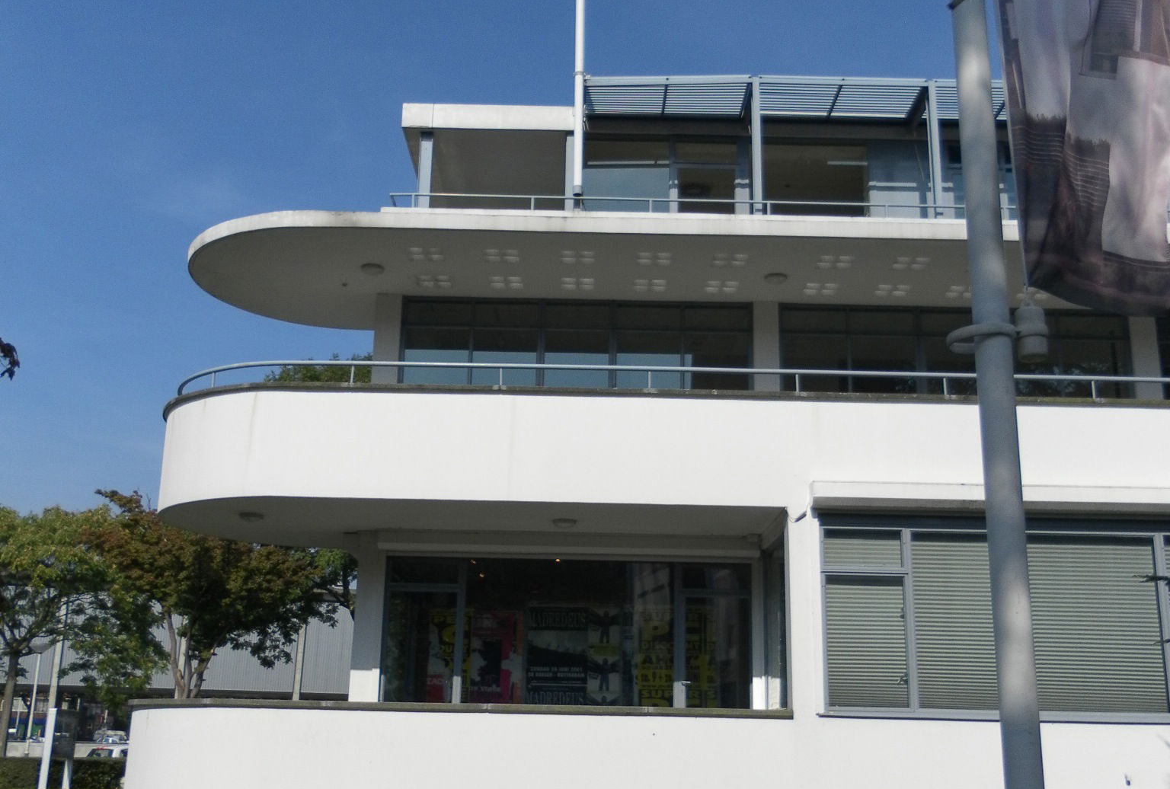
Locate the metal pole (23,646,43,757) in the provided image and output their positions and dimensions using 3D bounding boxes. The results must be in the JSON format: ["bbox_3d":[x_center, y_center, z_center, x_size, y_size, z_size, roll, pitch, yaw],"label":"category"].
[{"bbox_3d":[-25.524,14.170,58.393,0.170,4.950,0.170,1,-15,0],"label":"metal pole"}]

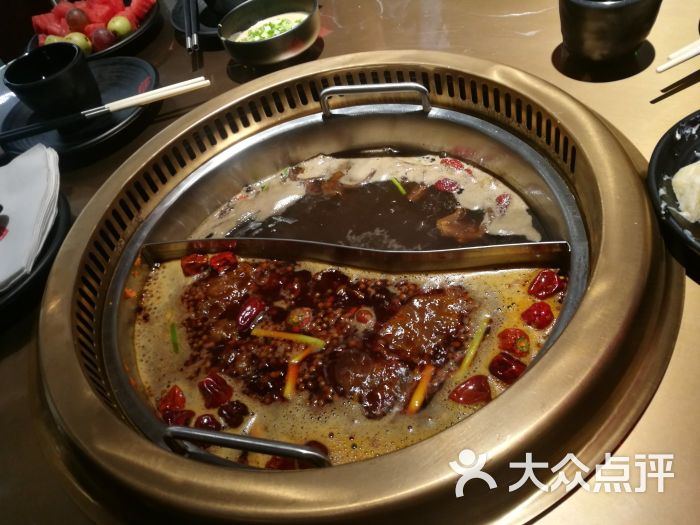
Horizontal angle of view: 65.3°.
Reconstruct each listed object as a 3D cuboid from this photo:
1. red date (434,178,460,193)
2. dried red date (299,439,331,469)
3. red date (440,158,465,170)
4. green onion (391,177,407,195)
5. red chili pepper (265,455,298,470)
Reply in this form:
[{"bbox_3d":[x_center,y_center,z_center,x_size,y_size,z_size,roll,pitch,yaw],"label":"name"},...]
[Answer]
[{"bbox_3d":[0.091,-0.072,0.510,0.026,0.014,0.016,11,54,23],"label":"red date"},{"bbox_3d":[-0.023,0.125,0.353,0.023,0.016,0.019,-25,49,-6],"label":"dried red date"},{"bbox_3d":[0.099,-0.095,0.527,0.025,0.013,0.016,26,61,31],"label":"red date"},{"bbox_3d":[0.047,-0.073,0.524,0.004,0.004,0.028,-24,49,-6],"label":"green onion"},{"bbox_3d":[-0.043,0.126,0.345,0.027,0.019,0.023,-9,48,8],"label":"red chili pepper"}]

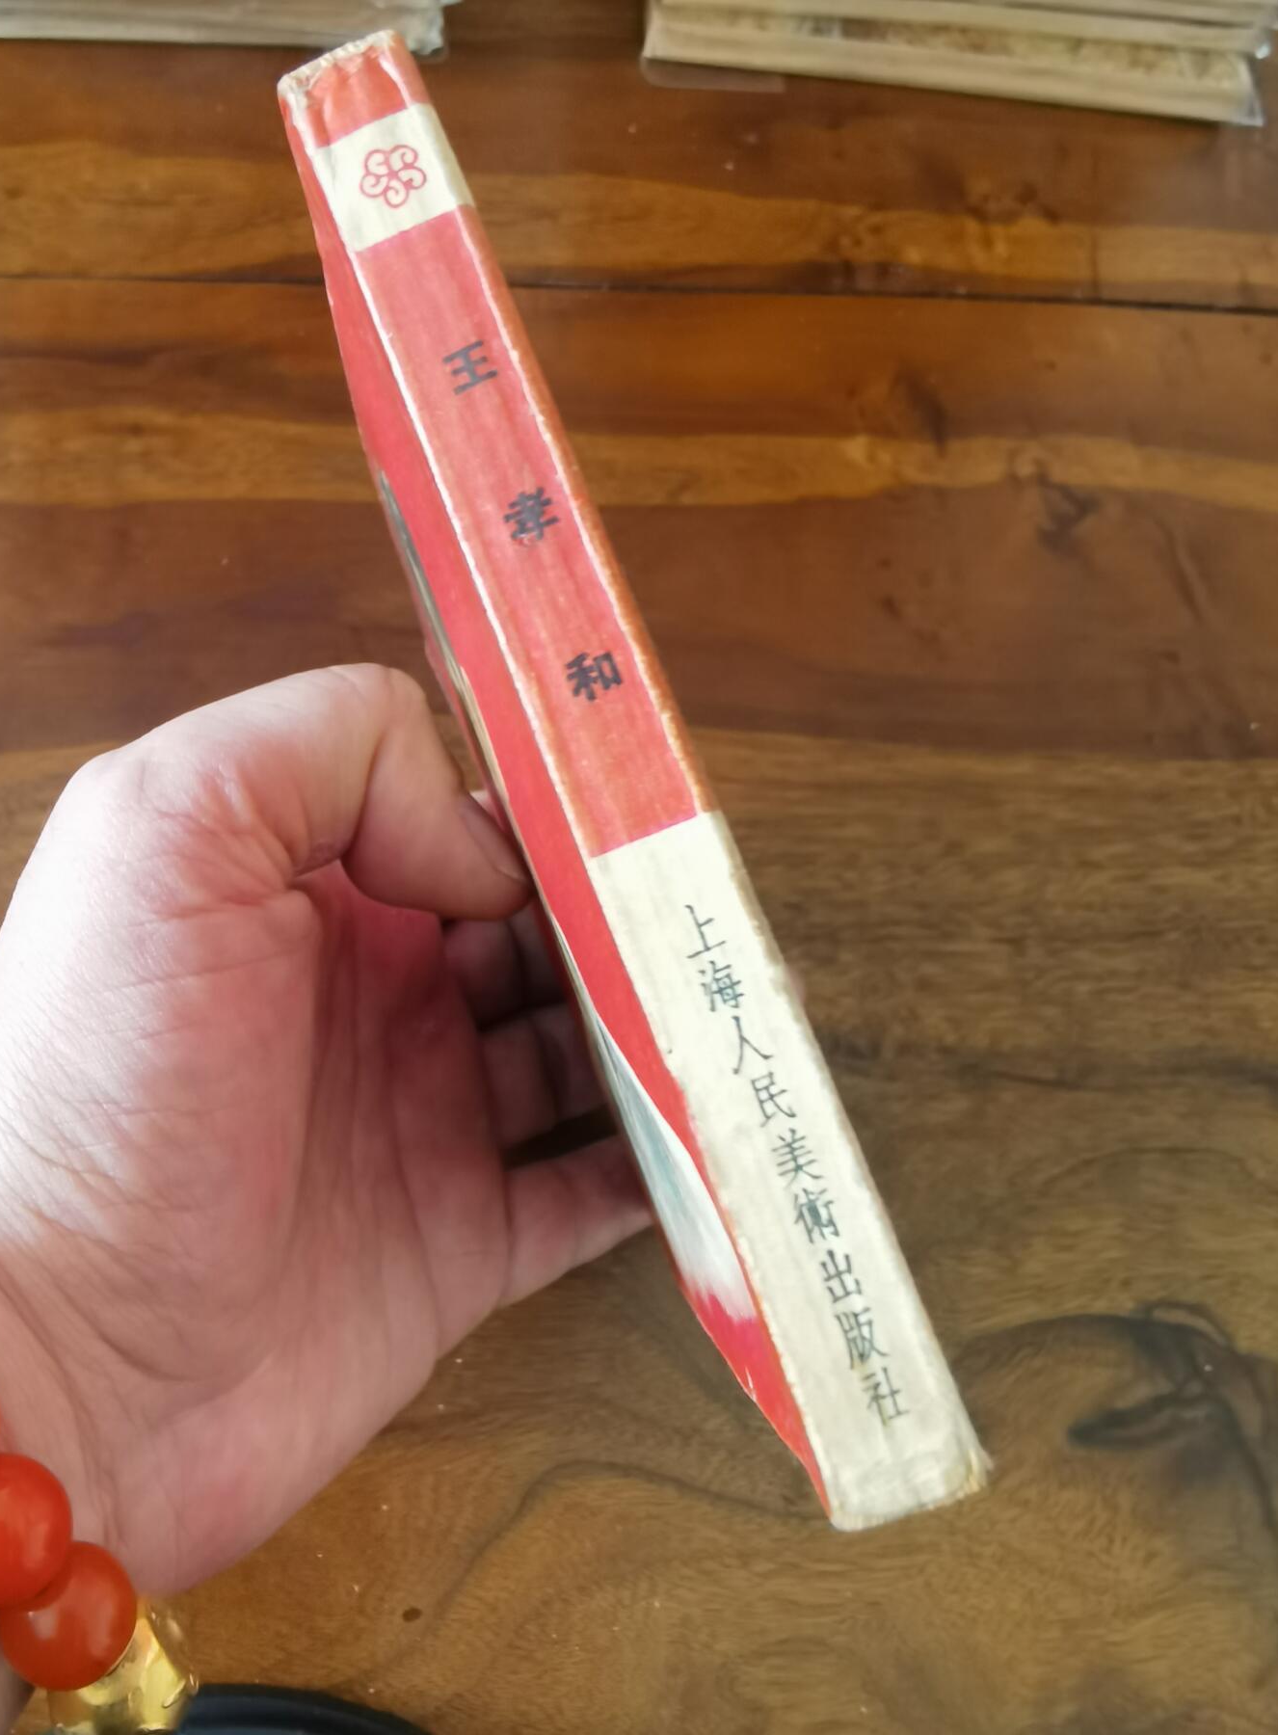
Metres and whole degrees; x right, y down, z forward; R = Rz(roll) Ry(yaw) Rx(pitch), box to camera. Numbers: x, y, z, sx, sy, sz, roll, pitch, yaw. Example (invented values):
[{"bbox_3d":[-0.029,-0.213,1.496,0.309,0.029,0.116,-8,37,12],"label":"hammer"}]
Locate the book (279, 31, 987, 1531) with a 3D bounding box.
[{"bbox_3d":[-0.006,0.001,0.153,0.011,0.128,0.105,-21,82,-6],"label":"book"}]

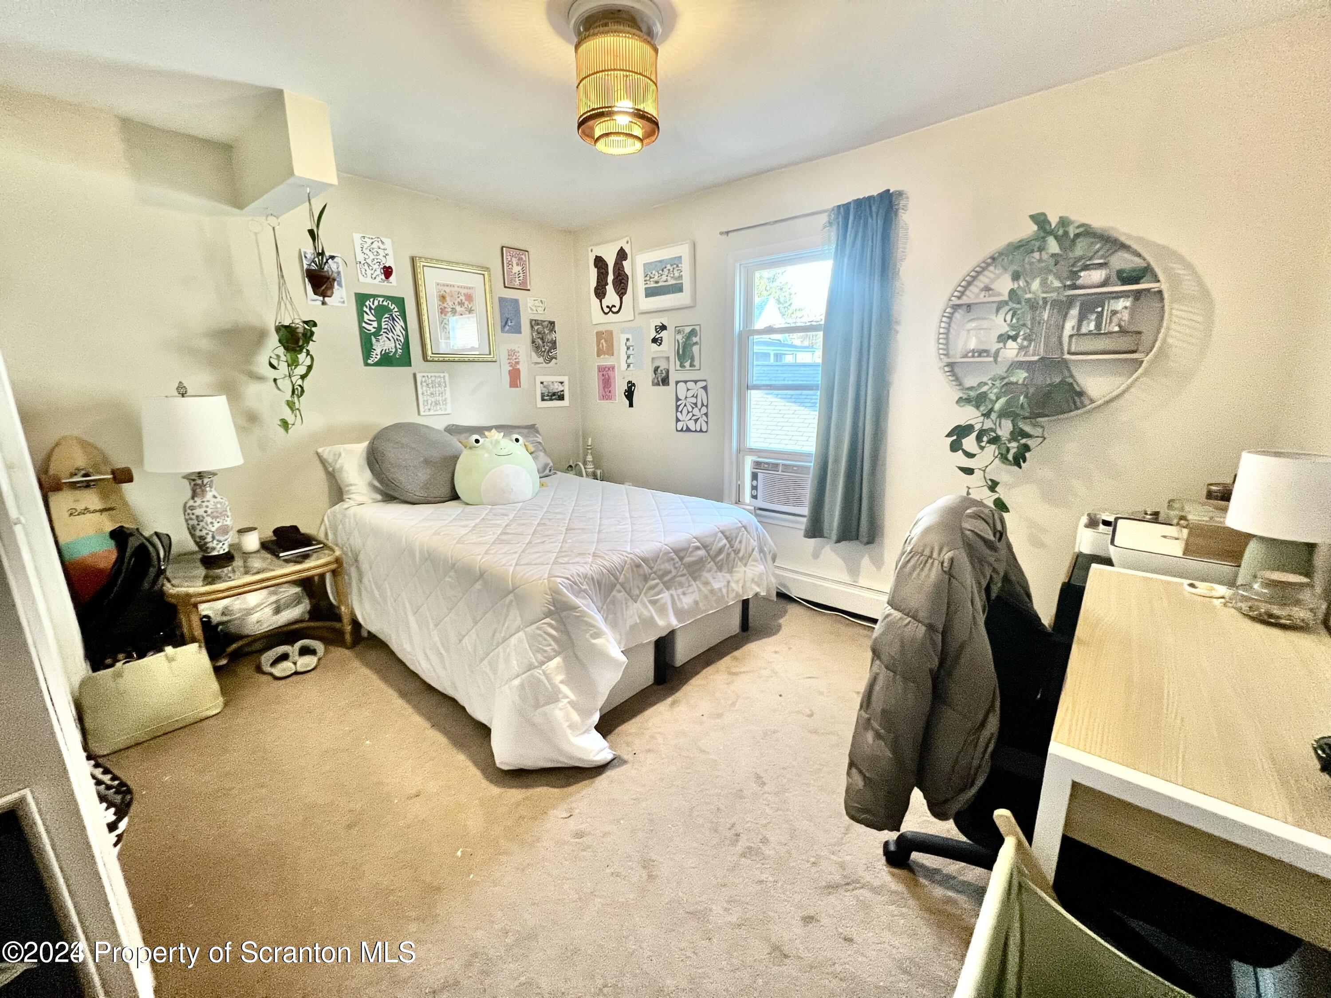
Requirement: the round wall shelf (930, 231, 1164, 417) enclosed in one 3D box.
[{"bbox_3d":[1.579,-0.718,2.104,0.752,0.752,0.160,11,18,39],"label":"round wall shelf"}]

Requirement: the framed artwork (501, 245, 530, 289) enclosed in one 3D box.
[{"bbox_3d":[-1.046,-1.609,3.511,0.020,0.260,0.212,11,18,39],"label":"framed artwork"}]

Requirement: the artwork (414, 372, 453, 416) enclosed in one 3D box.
[{"bbox_3d":[-1.483,-0.667,3.201,0.025,0.255,0.200,11,18,39],"label":"artwork"}]

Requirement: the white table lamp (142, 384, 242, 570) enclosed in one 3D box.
[{"bbox_3d":[-2.134,-0.091,2.294,0.340,0.837,0.340,11,18,43],"label":"white table lamp"}]

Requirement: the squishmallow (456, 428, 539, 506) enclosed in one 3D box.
[{"bbox_3d":[-0.979,-0.196,2.831,0.440,0.400,0.360,-10,15,-33],"label":"squishmallow"}]

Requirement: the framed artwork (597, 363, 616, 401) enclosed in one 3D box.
[{"bbox_3d":[-0.451,-0.894,3.873,0.201,0.285,0.010,9,16,38],"label":"framed artwork"}]

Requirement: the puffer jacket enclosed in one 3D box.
[{"bbox_3d":[0.713,0.366,1.280,0.540,0.760,0.300,-11,17,-36],"label":"puffer jacket"}]

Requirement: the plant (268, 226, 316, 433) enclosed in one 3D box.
[{"bbox_3d":[-1.910,-0.841,2.548,0.210,1.005,0.230,9,16,38],"label":"plant"}]

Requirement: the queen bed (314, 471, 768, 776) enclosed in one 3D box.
[{"bbox_3d":[-0.684,0.379,2.745,1.991,0.707,1.493,9,16,39],"label":"queen bed"}]

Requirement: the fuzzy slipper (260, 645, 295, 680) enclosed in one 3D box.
[{"bbox_3d":[-1.862,0.782,2.404,0.245,0.085,0.105,9,17,33],"label":"fuzzy slipper"}]

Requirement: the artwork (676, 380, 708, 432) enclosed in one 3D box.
[{"bbox_3d":[0.185,-0.635,3.439,0.272,0.351,0.015,11,18,39],"label":"artwork"}]

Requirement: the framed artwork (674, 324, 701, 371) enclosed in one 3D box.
[{"bbox_3d":[0.153,-1.010,3.347,0.210,0.292,0.015,9,16,38],"label":"framed artwork"}]

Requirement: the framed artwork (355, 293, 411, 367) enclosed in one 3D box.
[{"bbox_3d":[-1.669,-0.994,2.971,0.015,0.402,0.268,10,17,41],"label":"framed artwork"}]

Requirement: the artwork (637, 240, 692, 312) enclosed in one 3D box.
[{"bbox_3d":[-0.008,-1.472,3.353,0.455,0.387,0.035,9,16,38],"label":"artwork"}]

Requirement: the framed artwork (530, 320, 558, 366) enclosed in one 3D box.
[{"bbox_3d":[-0.920,-1.171,3.773,0.015,0.330,0.239,11,18,39],"label":"framed artwork"}]

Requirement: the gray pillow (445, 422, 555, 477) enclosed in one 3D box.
[{"bbox_3d":[-1.104,-0.311,3.471,0.160,0.450,0.680,-22,-4,42],"label":"gray pillow"}]

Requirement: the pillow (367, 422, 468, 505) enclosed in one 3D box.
[{"bbox_3d":[-1.354,-0.202,2.791,0.150,0.520,0.520,-42,-14,35],"label":"pillow"}]

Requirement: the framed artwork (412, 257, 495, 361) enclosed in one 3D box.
[{"bbox_3d":[-1.342,-1.198,3.238,0.035,0.597,0.493,11,18,39],"label":"framed artwork"}]

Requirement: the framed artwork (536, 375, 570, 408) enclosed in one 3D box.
[{"bbox_3d":[-0.873,-0.835,3.896,0.020,0.237,0.304,10,17,41],"label":"framed artwork"}]

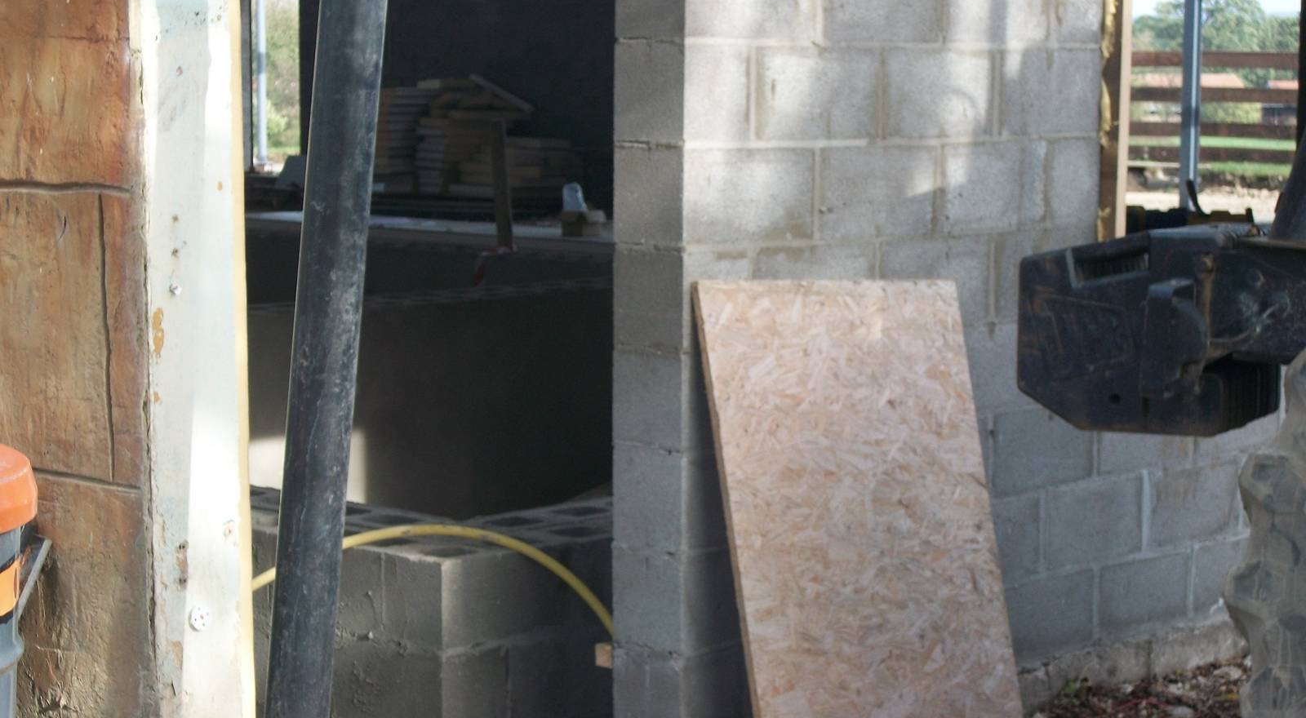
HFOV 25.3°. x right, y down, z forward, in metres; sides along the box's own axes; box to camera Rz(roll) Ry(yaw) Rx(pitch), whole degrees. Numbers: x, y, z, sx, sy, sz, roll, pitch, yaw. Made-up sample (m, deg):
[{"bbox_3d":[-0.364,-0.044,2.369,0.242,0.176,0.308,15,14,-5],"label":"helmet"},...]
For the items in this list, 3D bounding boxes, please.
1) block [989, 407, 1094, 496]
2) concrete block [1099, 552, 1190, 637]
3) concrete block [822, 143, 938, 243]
[{"bbox_3d":[0.917,0.217,7.431,0.215,0.215,0.440,6,8,43],"label":"block"},{"bbox_3d":[1.225,0.632,7.802,0.215,0.215,0.440,6,8,43],"label":"concrete block"},{"bbox_3d":[0.455,-0.406,6.875,0.215,0.215,0.440,6,8,43],"label":"concrete block"}]

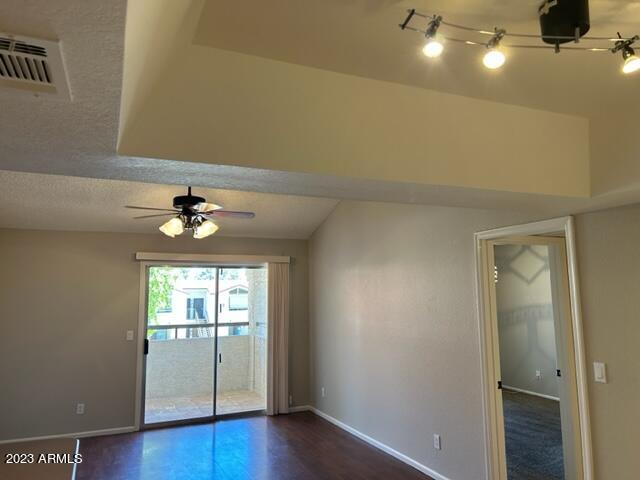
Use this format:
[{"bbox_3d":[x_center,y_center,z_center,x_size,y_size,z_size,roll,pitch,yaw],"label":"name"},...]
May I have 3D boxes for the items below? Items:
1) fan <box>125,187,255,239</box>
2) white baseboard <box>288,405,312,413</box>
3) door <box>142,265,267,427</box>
[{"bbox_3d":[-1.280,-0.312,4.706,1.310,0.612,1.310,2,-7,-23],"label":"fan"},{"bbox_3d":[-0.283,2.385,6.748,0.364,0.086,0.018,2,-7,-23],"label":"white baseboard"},{"bbox_3d":[-1.434,1.347,6.410,1.861,2.095,0.130,2,-7,-23],"label":"door"}]

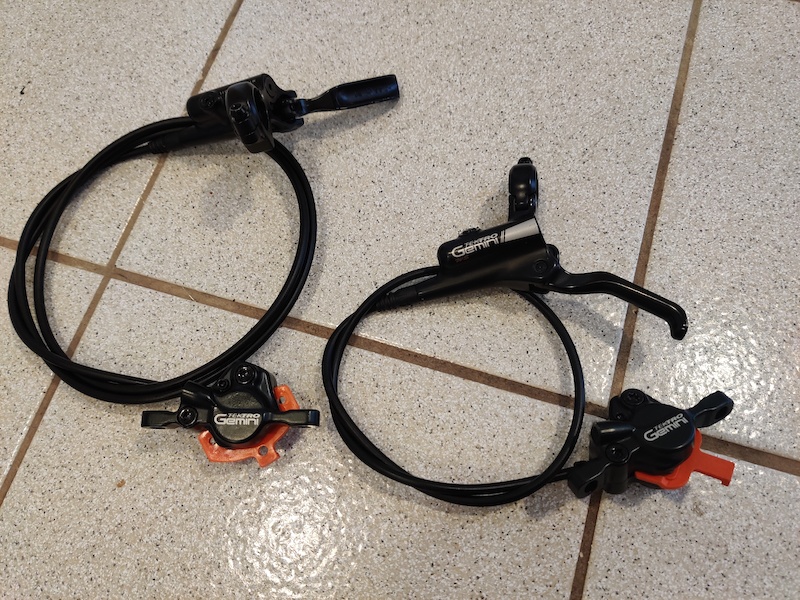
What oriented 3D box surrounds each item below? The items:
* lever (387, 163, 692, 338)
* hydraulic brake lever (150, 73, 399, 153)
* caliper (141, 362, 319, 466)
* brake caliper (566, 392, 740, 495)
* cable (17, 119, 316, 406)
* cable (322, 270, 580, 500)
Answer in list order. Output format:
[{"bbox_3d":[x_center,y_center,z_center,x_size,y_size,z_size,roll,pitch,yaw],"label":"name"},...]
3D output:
[{"bbox_3d":[0.068,-0.028,0.343,0.166,0.042,0.106,4,72,5],"label":"lever"},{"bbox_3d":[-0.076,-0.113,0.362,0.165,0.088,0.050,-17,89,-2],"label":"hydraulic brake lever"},{"bbox_3d":[-0.088,0.060,0.322,0.092,0.044,0.053,0,71,4],"label":"caliper"},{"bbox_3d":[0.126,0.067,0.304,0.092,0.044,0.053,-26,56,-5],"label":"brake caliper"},{"bbox_3d":[-0.140,-0.031,0.366,0.182,0.028,0.184,-1,71,4],"label":"cable"},{"bbox_3d":[0.030,0.041,0.331,0.138,0.027,0.130,-1,71,4],"label":"cable"}]

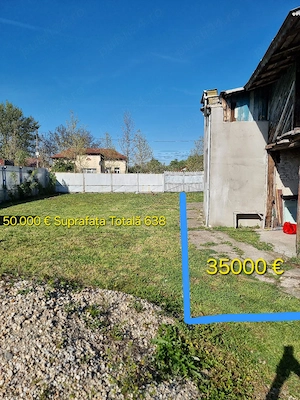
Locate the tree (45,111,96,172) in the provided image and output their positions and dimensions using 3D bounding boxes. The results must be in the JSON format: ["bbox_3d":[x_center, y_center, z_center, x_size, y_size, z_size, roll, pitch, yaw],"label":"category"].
[{"bbox_3d":[-11.900,-7.474,41.069,7.700,11.800,7.400,0,4,0],"label":"tree"}]

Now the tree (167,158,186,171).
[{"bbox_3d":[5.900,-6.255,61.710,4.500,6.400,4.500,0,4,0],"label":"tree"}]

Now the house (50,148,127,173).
[{"bbox_3d":[-9.700,-5.096,44.248,11.600,6.600,9.000,0,4,-3],"label":"house"}]

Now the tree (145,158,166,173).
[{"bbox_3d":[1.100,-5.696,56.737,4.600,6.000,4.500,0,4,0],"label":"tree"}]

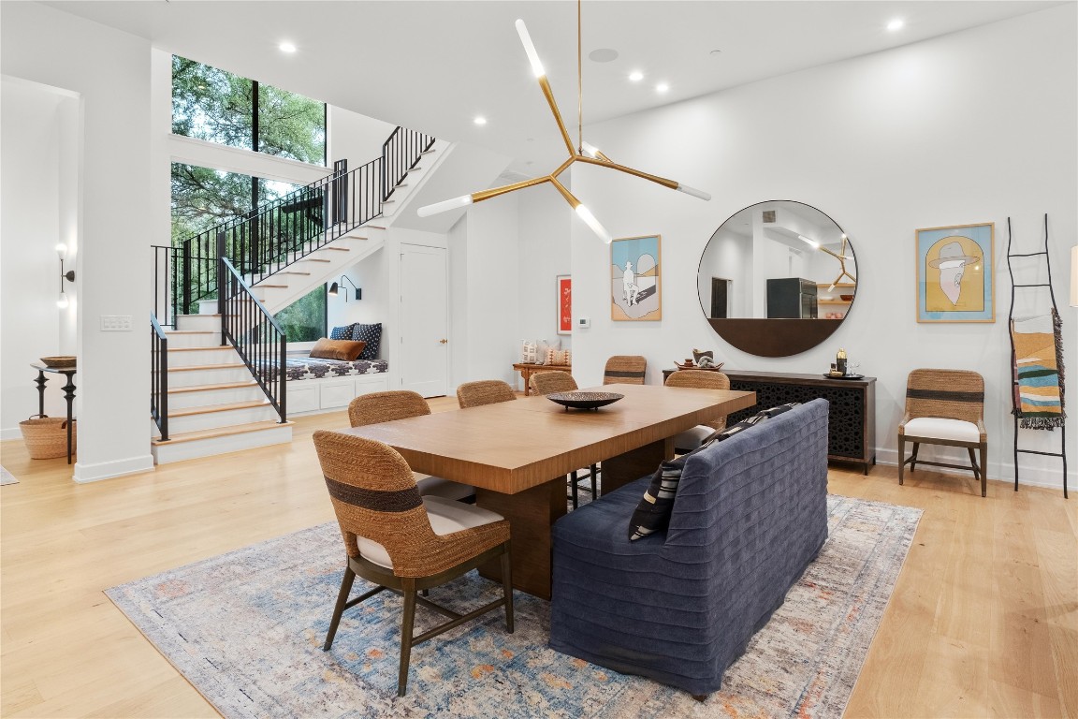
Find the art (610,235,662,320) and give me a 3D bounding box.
[{"bbox_3d":[1.068,-0.890,6.313,0.610,0.910,0.040,3,5,38],"label":"art"}]

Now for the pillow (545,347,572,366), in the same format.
[{"bbox_3d":[0.345,-0.052,9.595,0.530,0.320,0.160,3,-10,38],"label":"pillow"}]

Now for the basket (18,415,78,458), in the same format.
[{"bbox_3d":[-4.420,0.711,5.220,0.500,0.340,0.500,2,2,39],"label":"basket"}]

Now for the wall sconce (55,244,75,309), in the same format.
[{"bbox_3d":[-4.810,-0.846,5.780,0.115,0.660,0.150,2,2,39],"label":"wall sconce"}]

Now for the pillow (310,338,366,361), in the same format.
[{"bbox_3d":[-3.151,-0.160,8.996,0.820,0.380,0.200,1,-29,11],"label":"pillow"}]

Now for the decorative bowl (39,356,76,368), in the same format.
[{"bbox_3d":[-4.482,0.032,5.420,0.340,0.095,0.340,3,5,38],"label":"decorative bowl"}]

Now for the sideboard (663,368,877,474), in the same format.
[{"bbox_3d":[2.093,0.520,5.350,1.820,0.768,0.460,3,5,38],"label":"sideboard"}]

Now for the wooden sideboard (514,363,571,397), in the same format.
[{"bbox_3d":[0.234,0.369,9.296,1.400,0.495,0.360,2,2,39],"label":"wooden sideboard"}]

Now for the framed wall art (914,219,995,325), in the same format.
[{"bbox_3d":[3.327,-0.677,4.563,0.515,0.790,0.030,2,2,39],"label":"framed wall art"}]

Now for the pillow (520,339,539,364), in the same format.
[{"bbox_3d":[-0.167,-0.135,9.640,0.390,0.430,0.150,2,2,39],"label":"pillow"}]

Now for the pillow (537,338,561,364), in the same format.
[{"bbox_3d":[0.163,-0.147,9.400,0.460,0.440,0.150,2,2,39],"label":"pillow"}]

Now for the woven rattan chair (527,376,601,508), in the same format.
[{"bbox_3d":[0.326,0.544,4.300,0.590,0.865,0.530,3,5,38],"label":"woven rattan chair"}]

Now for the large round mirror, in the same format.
[{"bbox_3d":[2.216,-0.772,5.438,1.480,1.480,0.040,2,2,39],"label":"large round mirror"}]

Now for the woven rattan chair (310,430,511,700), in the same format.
[{"bbox_3d":[-0.480,0.679,2.224,0.530,0.865,0.580,3,5,38],"label":"woven rattan chair"}]

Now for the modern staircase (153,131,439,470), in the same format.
[{"bbox_3d":[-3.098,-1.425,7.544,2.700,4.000,2.900,3,5,38],"label":"modern staircase"}]

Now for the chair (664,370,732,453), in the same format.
[{"bbox_3d":[1.085,0.523,4.230,0.520,0.845,0.600,1,2,34],"label":"chair"}]

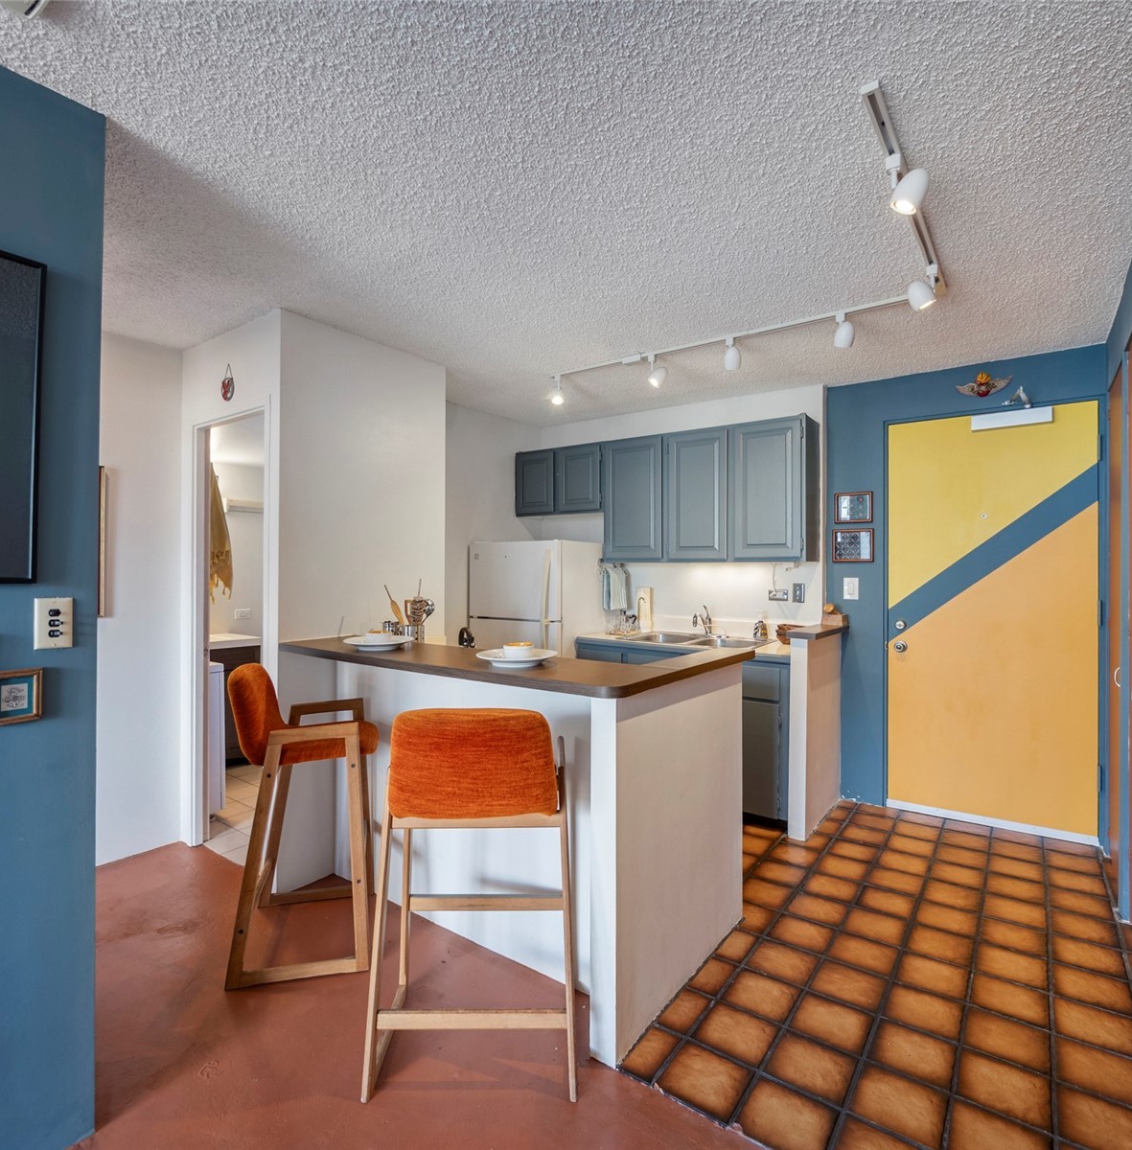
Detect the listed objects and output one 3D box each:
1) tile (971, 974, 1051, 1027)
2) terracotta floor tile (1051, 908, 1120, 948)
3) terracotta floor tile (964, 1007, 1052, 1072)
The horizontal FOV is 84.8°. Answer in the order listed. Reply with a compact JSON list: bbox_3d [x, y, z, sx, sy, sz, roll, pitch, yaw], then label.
[{"bbox_3d":[1.361,1.305,1.902,0.188,0.012,0.187,-1,-1,37],"label":"tile"},{"bbox_3d":[1.923,1.320,2.300,0.196,0.012,0.196,0,0,36],"label":"terracotta floor tile"},{"bbox_3d":[1.265,1.337,1.775,0.197,0.012,0.197,0,0,37],"label":"terracotta floor tile"}]

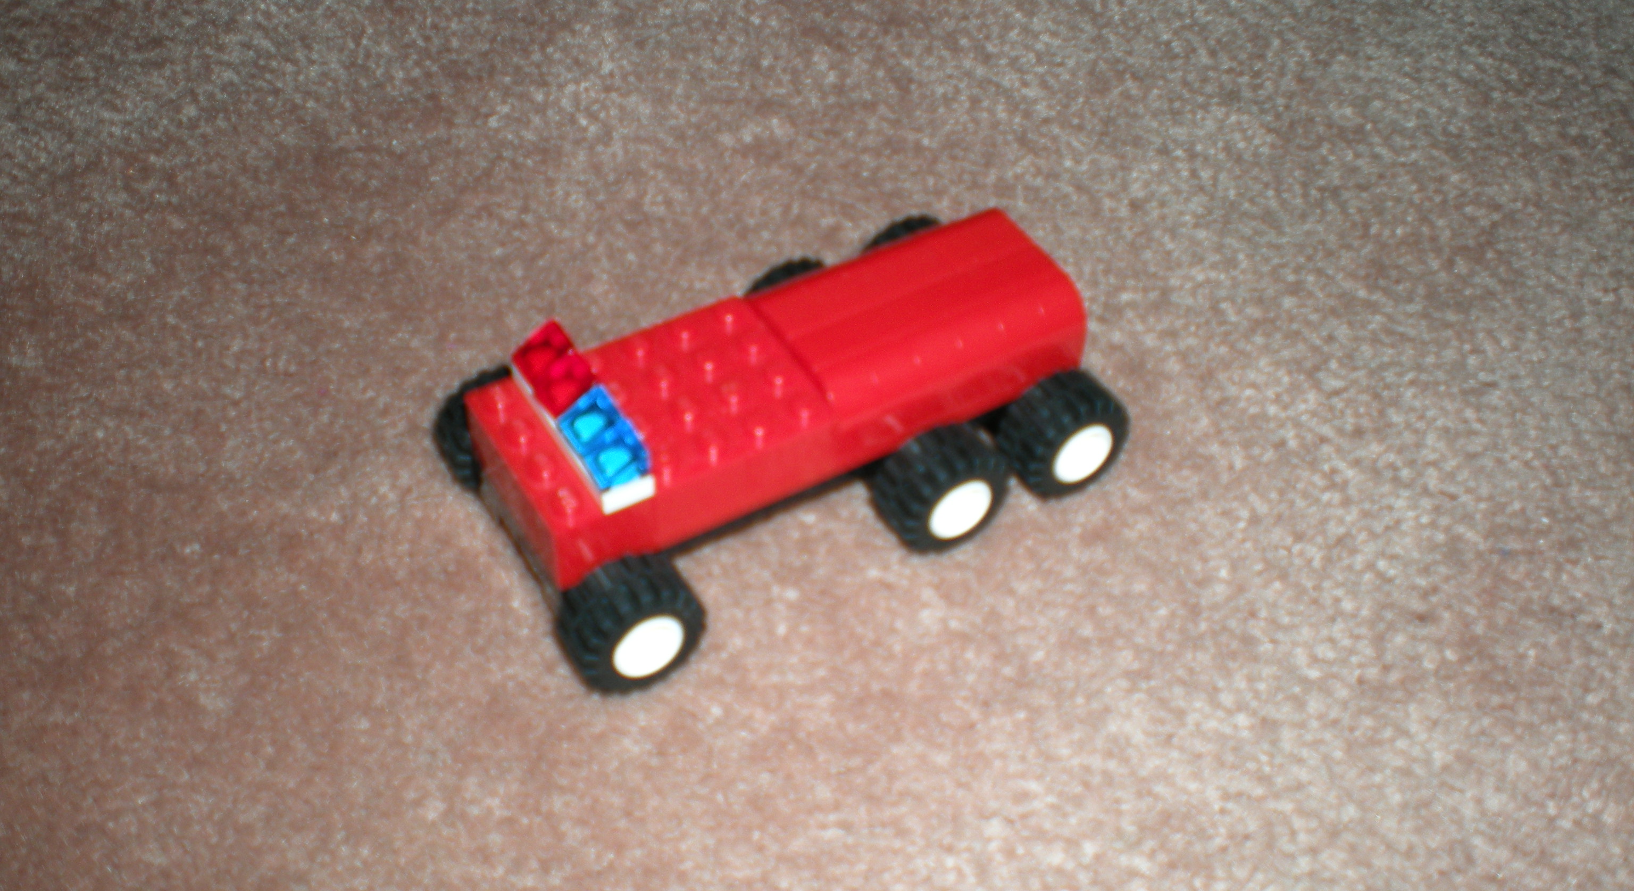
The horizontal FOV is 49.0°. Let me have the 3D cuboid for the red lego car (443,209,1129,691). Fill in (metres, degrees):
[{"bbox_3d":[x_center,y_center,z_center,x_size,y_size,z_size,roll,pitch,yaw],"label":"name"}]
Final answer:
[{"bbox_3d":[-0.004,-0.008,0.292,0.101,0.038,0.055,-22,52,-21],"label":"red lego car"}]

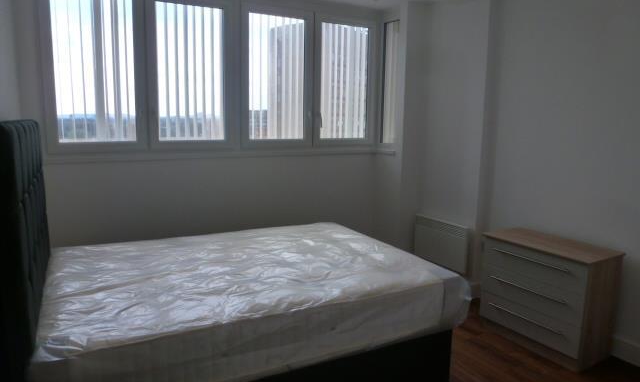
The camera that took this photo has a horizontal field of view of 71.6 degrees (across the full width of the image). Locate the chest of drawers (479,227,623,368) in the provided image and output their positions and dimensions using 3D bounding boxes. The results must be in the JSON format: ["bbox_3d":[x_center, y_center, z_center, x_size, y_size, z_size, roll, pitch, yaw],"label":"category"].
[{"bbox_3d":[1.556,0.687,3.051,0.417,0.680,0.762,-4,10,-29],"label":"chest of drawers"}]

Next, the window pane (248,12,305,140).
[{"bbox_3d":[-0.333,-0.889,3.553,0.485,0.970,0.070,-4,10,-27],"label":"window pane"}]

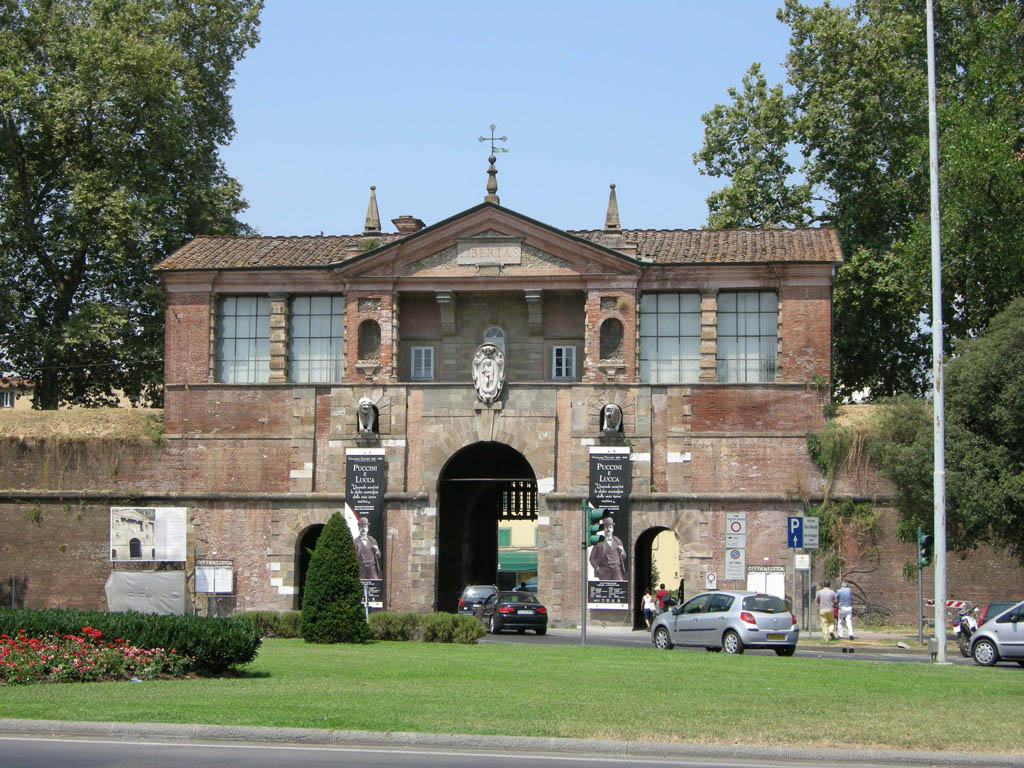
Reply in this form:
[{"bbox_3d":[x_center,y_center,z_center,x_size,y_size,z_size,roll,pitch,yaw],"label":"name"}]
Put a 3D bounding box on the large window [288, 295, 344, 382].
[{"bbox_3d":[-7.412,-1.725,69.539,2.239,3.443,0.200,0,-6,6],"label":"large window"}]

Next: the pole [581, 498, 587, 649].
[{"bbox_3d":[1.860,4.880,47.250,0.110,3.754,0.110,0,-6,0],"label":"pole"}]

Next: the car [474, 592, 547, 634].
[{"bbox_3d":[0.013,7.515,60.498,1.790,1.380,4.550,2,-6,-10],"label":"car"}]

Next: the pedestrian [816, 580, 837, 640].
[{"bbox_3d":[9.134,6.570,53.099,0.550,1.753,0.450,0,-6,6],"label":"pedestrian"}]

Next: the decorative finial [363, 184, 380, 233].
[{"bbox_3d":[-5.415,-6.720,70.838,0.705,1.924,0.660,0,-6,6],"label":"decorative finial"}]

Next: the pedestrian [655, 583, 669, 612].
[{"bbox_3d":[5.414,8.116,66.406,0.500,1.740,0.400,0,-6,6],"label":"pedestrian"}]

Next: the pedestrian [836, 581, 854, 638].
[{"bbox_3d":[9.825,6.663,54.093,0.530,1.730,0.420,0,-6,6],"label":"pedestrian"}]

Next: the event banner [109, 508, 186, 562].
[{"bbox_3d":[-13.615,5.647,68.751,2.927,2.029,0.080,0,-6,6],"label":"event banner"}]

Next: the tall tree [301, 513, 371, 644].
[{"bbox_3d":[-4.792,5.254,49.800,1.870,3.500,1.870,0,-6,6],"label":"tall tree"}]

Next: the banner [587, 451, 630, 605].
[{"bbox_3d":[3.540,5.265,66.938,1.500,5.952,0.080,0,-6,6],"label":"banner"}]

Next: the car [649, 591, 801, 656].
[{"bbox_3d":[4.925,5.625,43.243,1.720,1.490,3.980,4,-8,-32],"label":"car"}]

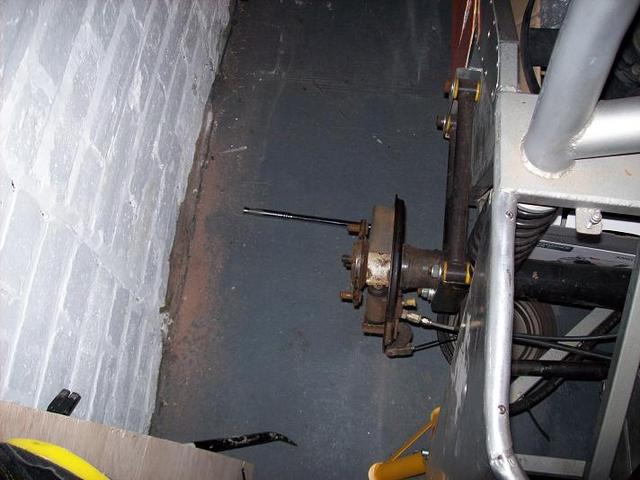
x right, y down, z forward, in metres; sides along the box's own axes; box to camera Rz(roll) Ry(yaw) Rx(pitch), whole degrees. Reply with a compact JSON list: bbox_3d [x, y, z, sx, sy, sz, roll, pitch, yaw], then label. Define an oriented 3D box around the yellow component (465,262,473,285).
[{"bbox_3d":[0.220,0.050,0.985,0.008,0.032,0.032,7,70,4],"label":"yellow component"}]

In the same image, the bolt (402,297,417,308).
[{"bbox_3d":[0.136,0.095,1.010,0.020,0.015,0.015,7,70,4],"label":"bolt"}]

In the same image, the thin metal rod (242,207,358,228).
[{"bbox_3d":[-0.032,-0.046,1.409,0.266,0.015,0.015,7,70,4],"label":"thin metal rod"}]

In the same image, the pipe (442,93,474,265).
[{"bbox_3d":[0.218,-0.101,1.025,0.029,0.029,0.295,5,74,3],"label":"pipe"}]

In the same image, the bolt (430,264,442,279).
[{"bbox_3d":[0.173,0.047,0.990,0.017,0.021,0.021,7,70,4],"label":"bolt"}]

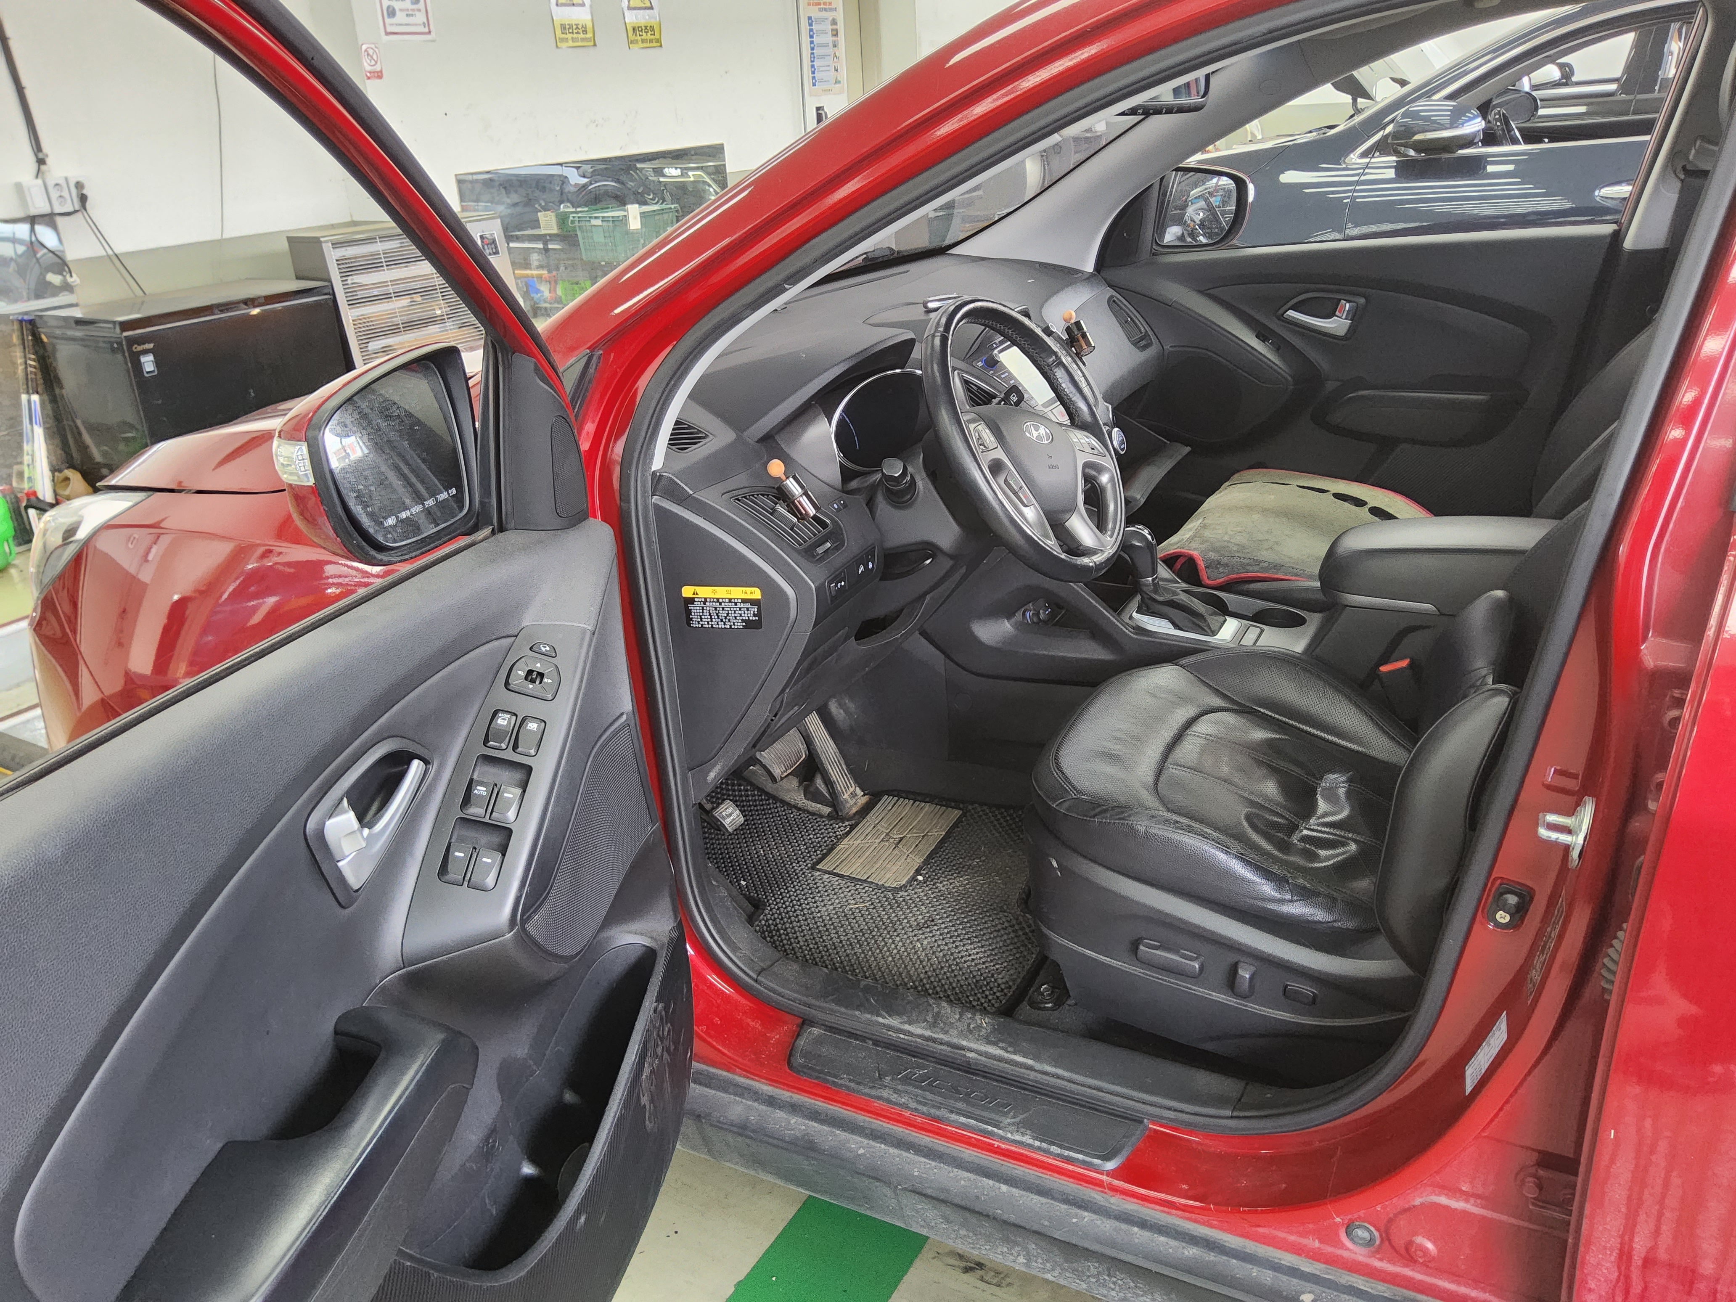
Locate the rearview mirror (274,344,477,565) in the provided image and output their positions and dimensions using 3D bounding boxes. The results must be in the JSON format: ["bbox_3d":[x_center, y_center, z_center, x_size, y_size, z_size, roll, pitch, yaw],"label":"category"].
[{"bbox_3d":[-0.422,-0.170,1.080,0.095,0.170,0.180,8,25,30],"label":"rearview mirror"}]

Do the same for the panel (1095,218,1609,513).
[{"bbox_3d":[0.827,-0.488,2.336,0.880,0.580,0.120,8,27,27],"label":"panel"}]

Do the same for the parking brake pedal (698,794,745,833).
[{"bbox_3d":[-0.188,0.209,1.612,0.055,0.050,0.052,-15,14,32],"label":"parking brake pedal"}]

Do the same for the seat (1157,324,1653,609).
[{"bbox_3d":[0.940,-0.363,1.937,0.840,1.080,0.530,8,25,30],"label":"seat"}]

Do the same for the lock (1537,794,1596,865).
[{"bbox_3d":[0.519,0.130,0.933,0.037,0.052,0.028,8,27,27],"label":"lock"}]

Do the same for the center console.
[{"bbox_3d":[0.796,-0.047,1.701,0.360,0.260,0.190,8,25,30],"label":"center console"}]

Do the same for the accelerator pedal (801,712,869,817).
[{"bbox_3d":[-0.062,0.179,2.020,0.045,0.185,0.055,-19,9,37],"label":"accelerator pedal"}]

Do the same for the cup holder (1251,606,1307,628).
[{"bbox_3d":[0.591,-0.018,1.812,0.080,0.065,0.080,8,27,27],"label":"cup holder"}]

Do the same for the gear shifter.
[{"bbox_3d":[0.435,-0.106,1.790,0.145,0.145,0.078,8,27,27],"label":"gear shifter"}]

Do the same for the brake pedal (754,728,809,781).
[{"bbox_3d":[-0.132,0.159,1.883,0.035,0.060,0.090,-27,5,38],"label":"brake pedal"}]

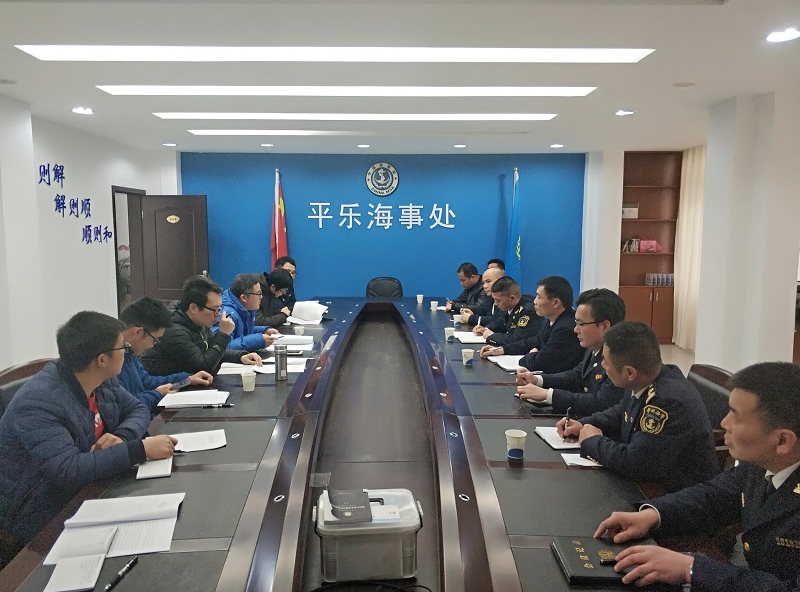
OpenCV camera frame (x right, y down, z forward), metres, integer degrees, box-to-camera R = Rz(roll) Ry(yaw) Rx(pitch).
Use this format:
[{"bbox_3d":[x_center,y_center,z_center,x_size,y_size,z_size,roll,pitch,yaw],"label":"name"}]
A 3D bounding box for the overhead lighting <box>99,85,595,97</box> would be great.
[{"bbox_3d":[-0.371,-1.533,4.622,3.590,0.060,0.330,0,6,-1],"label":"overhead lighting"}]

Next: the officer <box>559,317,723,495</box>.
[{"bbox_3d":[0.796,0.700,2.286,0.700,1.240,0.540,0,6,-1],"label":"officer"}]

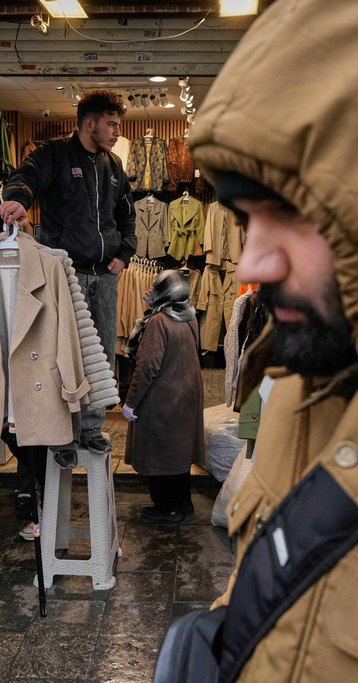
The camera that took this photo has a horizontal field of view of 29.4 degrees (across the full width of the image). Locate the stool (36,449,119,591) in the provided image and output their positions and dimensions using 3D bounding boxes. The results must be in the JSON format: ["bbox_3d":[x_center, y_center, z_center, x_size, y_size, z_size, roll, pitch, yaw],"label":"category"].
[{"bbox_3d":[-0.501,0.842,3.474,0.410,0.670,0.410,0,4,-1],"label":"stool"}]

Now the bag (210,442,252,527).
[{"bbox_3d":[0.382,0.846,4.280,0.420,0.550,0.380,1,4,6],"label":"bag"}]

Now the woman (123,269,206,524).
[{"bbox_3d":[-0.083,0.334,4.273,0.380,1.570,0.480,3,5,35],"label":"woman"}]

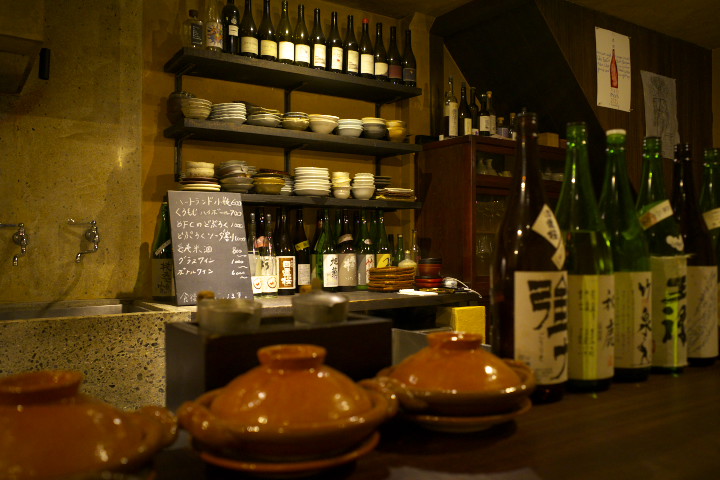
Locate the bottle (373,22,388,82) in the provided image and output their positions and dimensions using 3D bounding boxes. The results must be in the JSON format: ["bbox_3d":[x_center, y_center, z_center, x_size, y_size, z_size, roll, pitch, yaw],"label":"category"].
[{"bbox_3d":[0.096,-0.909,2.738,0.077,0.298,0.077,0,1,-6],"label":"bottle"}]

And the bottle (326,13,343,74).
[{"bbox_3d":[-0.123,-0.968,2.765,0.077,0.298,0.077,0,-1,0],"label":"bottle"}]

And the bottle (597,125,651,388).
[{"bbox_3d":[0.421,0.021,0.915,0.105,0.397,0.105,1,-1,-33],"label":"bottle"}]

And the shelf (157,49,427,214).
[{"bbox_3d":[-0.268,-0.458,2.633,1.187,0.602,0.299,-1,1,-33],"label":"shelf"}]

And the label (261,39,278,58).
[{"bbox_3d":[-0.389,-0.819,2.401,0.069,0.065,0.020,0,1,-16],"label":"label"}]

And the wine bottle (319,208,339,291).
[{"bbox_3d":[-0.152,0.037,2.580,0.105,0.395,0.105,0,1,0],"label":"wine bottle"}]

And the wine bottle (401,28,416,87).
[{"bbox_3d":[0.261,-0.966,2.990,0.075,0.297,0.075,0,-1,0],"label":"wine bottle"}]

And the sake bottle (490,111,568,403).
[{"bbox_3d":[0.239,0.019,0.797,0.105,0.400,0.105,0,0,0],"label":"sake bottle"}]

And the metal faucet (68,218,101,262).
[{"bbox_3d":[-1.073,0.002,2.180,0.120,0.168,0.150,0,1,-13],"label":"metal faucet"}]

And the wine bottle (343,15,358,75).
[{"bbox_3d":[-0.045,-0.936,2.724,0.081,0.299,0.081,0,0,0],"label":"wine bottle"}]

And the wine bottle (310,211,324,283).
[{"bbox_3d":[-0.192,0.051,2.720,0.103,0.395,0.103,0,0,-22],"label":"wine bottle"}]

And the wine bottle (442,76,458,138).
[{"bbox_3d":[0.492,-0.700,2.996,0.074,0.335,0.074,0,1,-6],"label":"wine bottle"}]

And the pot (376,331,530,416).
[{"bbox_3d":[0.116,0.159,0.685,0.194,0.090,0.207,0,-1,0],"label":"pot"}]

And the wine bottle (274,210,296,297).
[{"bbox_3d":[-0.349,0.051,2.620,0.105,0.398,0.105,0,0,-10],"label":"wine bottle"}]

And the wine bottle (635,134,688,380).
[{"bbox_3d":[0.506,0.021,0.968,0.105,0.396,0.105,0,0,-18],"label":"wine bottle"}]

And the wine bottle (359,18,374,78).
[{"bbox_3d":[0.032,-0.939,2.768,0.081,0.299,0.081,0,0,0],"label":"wine bottle"}]

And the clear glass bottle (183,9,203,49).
[{"bbox_3d":[-0.668,-0.840,2.260,0.078,0.175,0.075,0,1,-20],"label":"clear glass bottle"}]

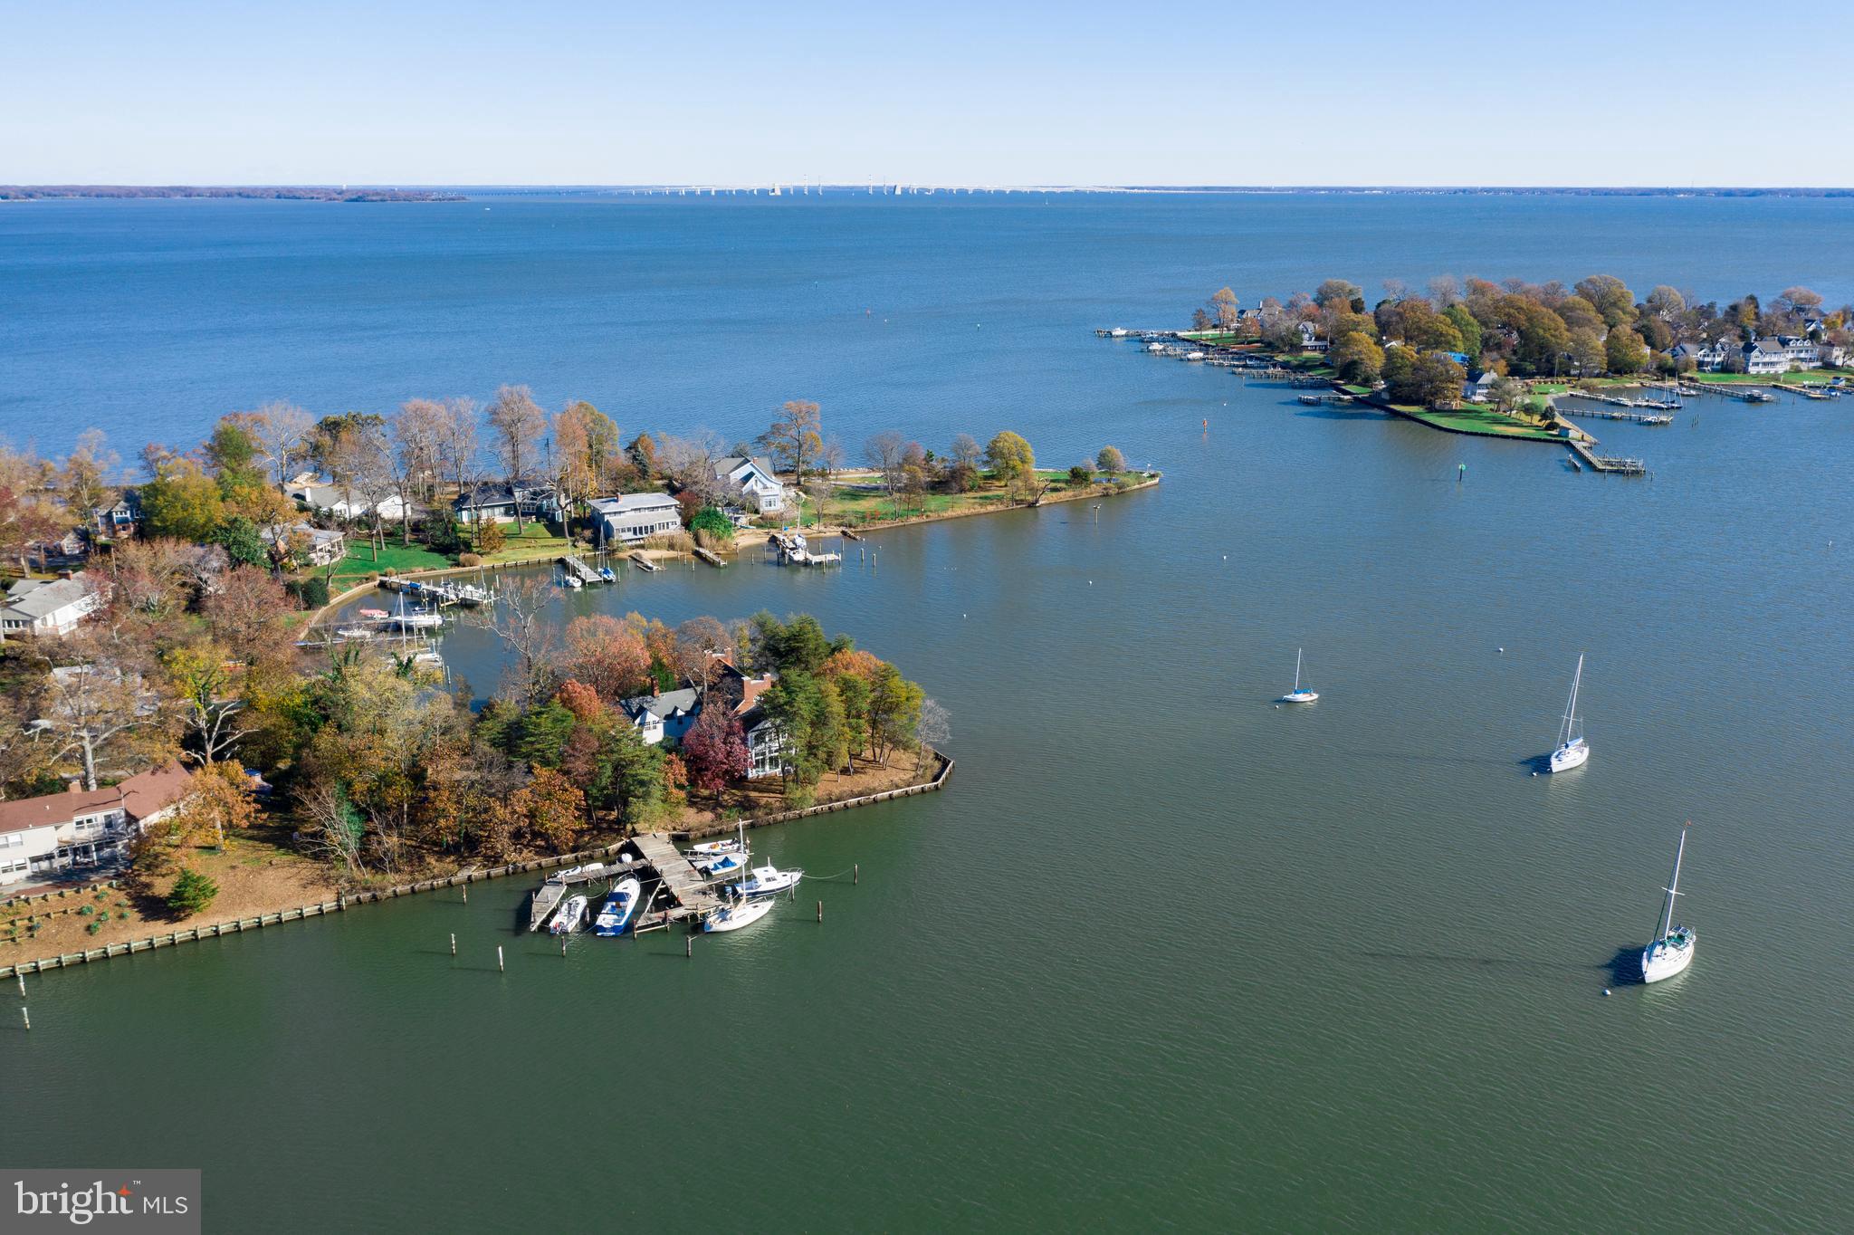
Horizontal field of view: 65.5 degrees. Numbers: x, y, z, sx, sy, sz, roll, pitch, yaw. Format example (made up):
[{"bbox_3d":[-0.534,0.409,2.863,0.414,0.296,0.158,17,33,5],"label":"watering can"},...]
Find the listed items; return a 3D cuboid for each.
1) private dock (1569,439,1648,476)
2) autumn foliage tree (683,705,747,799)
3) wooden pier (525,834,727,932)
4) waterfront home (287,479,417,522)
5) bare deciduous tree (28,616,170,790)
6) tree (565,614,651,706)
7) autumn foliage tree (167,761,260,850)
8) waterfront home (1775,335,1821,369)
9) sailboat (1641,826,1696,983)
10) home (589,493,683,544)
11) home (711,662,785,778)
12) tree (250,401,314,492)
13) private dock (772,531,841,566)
[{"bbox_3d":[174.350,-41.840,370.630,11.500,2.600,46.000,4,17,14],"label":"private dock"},{"bbox_3d":[-22.763,14.504,154.953,7.147,11.134,7.147,0,17,0],"label":"autumn foliage tree"},{"bbox_3d":[-31.130,26.640,143.300,17.500,2.200,19.000,-8,19,-26],"label":"wooden pier"},{"bbox_3d":[-116.470,-24.520,292.930,24.500,5.800,12.000,-5,17,-16],"label":"waterfront home"},{"bbox_3d":[-81.603,9.785,142.432,14.539,20.001,14.539,0,17,0],"label":"bare deciduous tree"},{"bbox_3d":[-39.522,6.061,177.954,10.706,13.216,10.706,0,17,0],"label":"tree"},{"bbox_3d":[-72.220,19.070,145.730,9.000,9.300,8.600,0,17,0],"label":"autumn foliage tree"},{"bbox_3d":[325.220,-99.160,539.810,13.000,10.300,8.500,-3,17,-11],"label":"waterfront home"},{"bbox_3d":[66.200,24.982,127.026,8.900,13.200,2.900,-14,22,-39],"label":"sailboat"},{"bbox_3d":[-57.000,-19.960,281.739,15.000,6.500,12.500,-9,19,-29],"label":"home"},{"bbox_3d":[-21.250,11.220,171.570,8.300,11.300,13.000,-9,19,-29],"label":"home"},{"bbox_3d":[-136.120,-34.740,304.090,13.180,21.920,12.910,-7,18,-23],"label":"tree"},{"bbox_3d":[-22.500,-13.001,271.304,7.500,2.200,20.000,-9,19,-27],"label":"private dock"}]

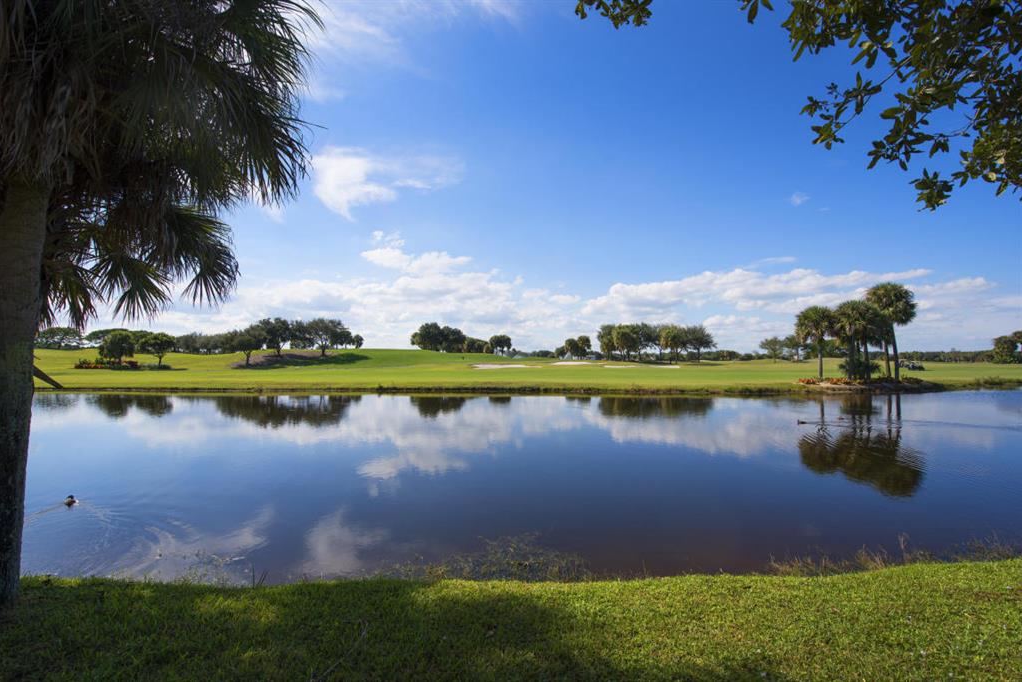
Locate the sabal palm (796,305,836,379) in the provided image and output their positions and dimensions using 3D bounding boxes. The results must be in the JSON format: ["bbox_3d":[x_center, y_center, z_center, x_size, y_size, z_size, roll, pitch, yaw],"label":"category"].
[{"bbox_3d":[33.170,0.133,43.225,3.700,8.070,3.700,-2,-4,37],"label":"sabal palm"}]

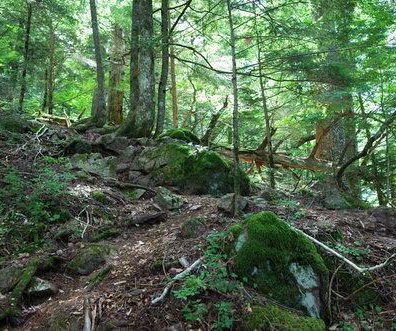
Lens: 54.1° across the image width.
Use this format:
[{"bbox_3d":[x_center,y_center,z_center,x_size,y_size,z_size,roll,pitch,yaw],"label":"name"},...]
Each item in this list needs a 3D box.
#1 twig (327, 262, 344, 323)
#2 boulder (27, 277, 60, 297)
[{"bbox_3d":[0.975,0.900,2.750,0.120,0.430,0.120,0,-2,0],"label":"twig"},{"bbox_3d":[-1.262,0.982,3.150,0.260,0.160,0.220,0,-2,0],"label":"boulder"}]

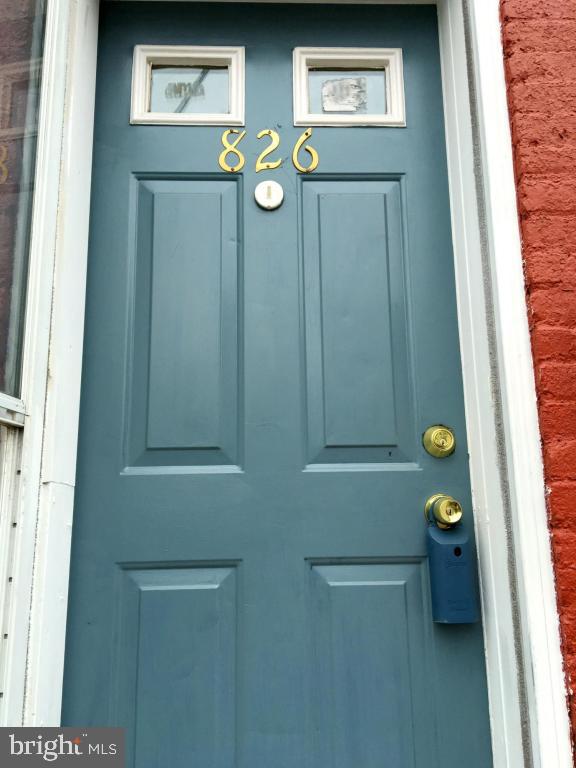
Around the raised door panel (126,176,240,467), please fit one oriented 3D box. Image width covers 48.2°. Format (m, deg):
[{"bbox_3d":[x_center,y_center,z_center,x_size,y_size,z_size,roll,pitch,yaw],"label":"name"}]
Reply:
[{"bbox_3d":[-0.212,-0.141,1.341,0.219,0.625,0.015,0,-12,-2],"label":"raised door panel"}]

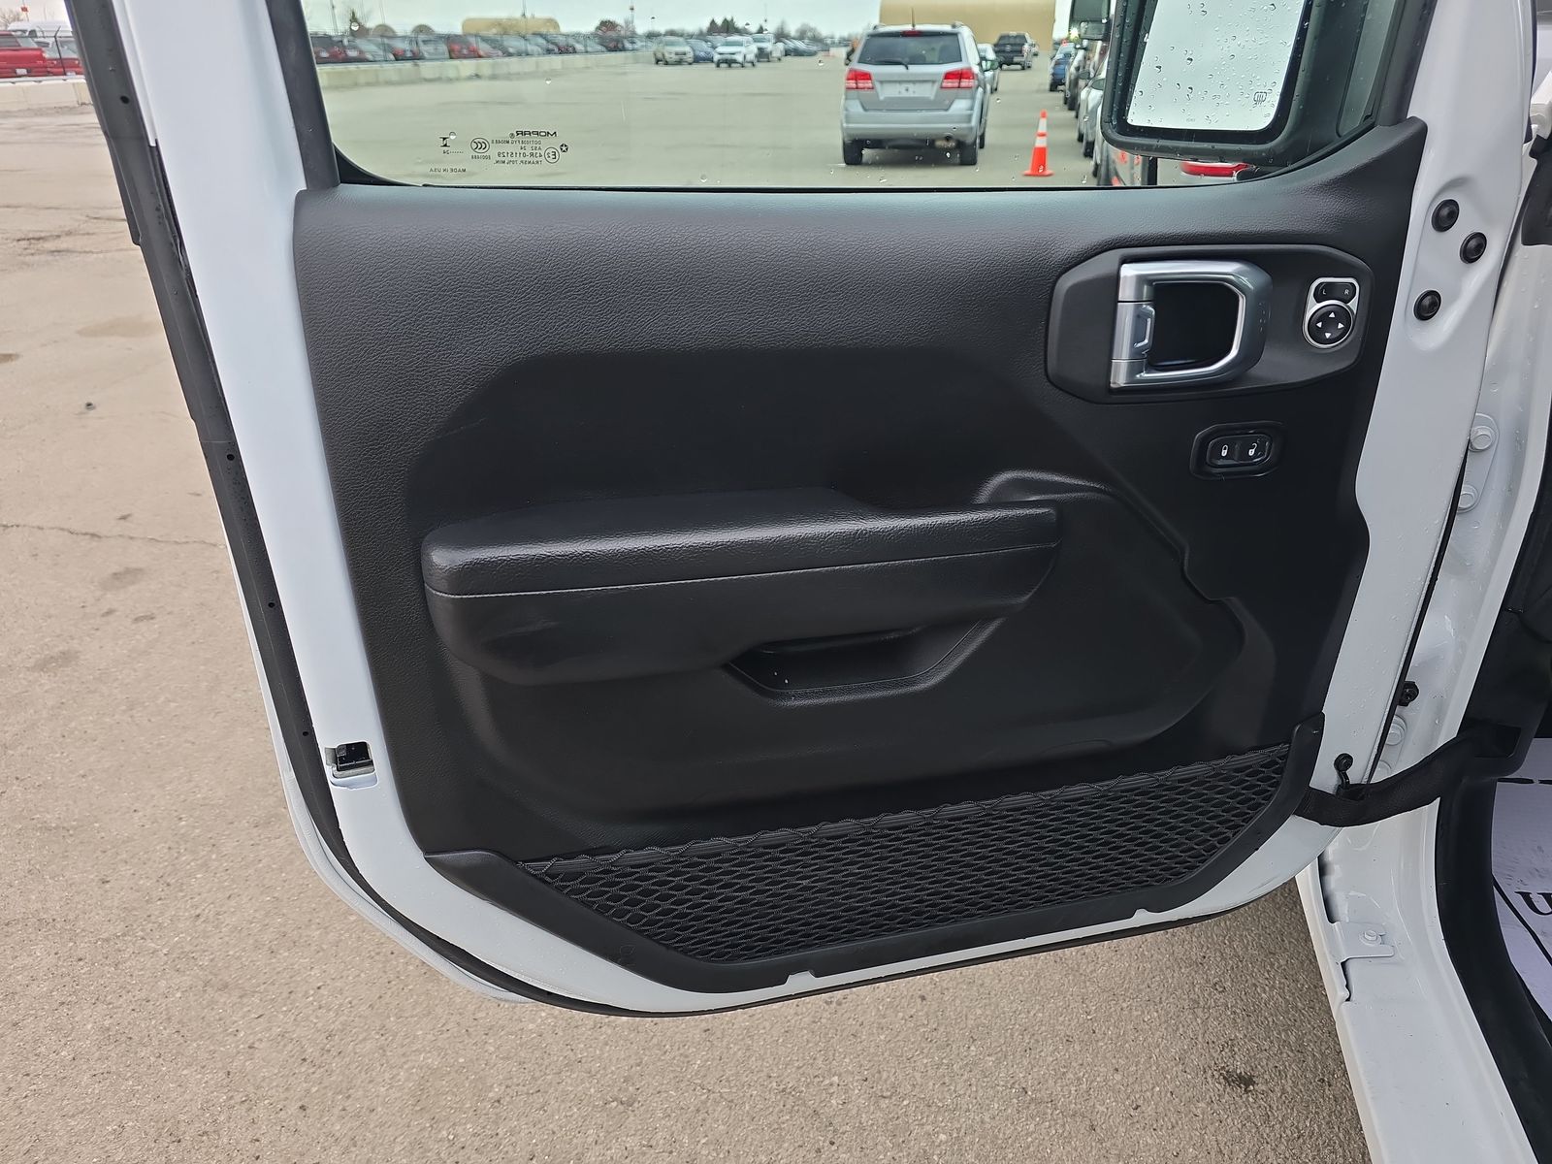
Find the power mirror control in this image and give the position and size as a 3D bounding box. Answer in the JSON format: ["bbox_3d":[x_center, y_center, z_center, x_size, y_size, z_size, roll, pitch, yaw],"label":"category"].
[{"bbox_3d":[0.389,-0.188,0.722,0.033,0.048,0.012,2,23,4],"label":"power mirror control"}]

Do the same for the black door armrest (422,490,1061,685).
[{"bbox_3d":[-0.018,-0.002,0.759,0.440,0.114,0.082,-5,28,-6],"label":"black door armrest"}]

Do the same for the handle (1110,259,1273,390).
[{"bbox_3d":[0.286,-0.179,0.715,0.099,0.084,0.030,-5,23,-7],"label":"handle"}]

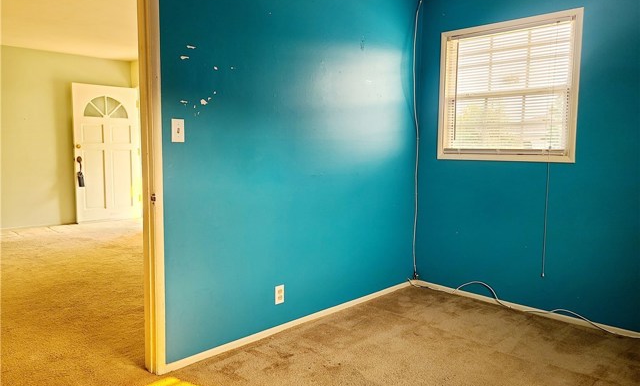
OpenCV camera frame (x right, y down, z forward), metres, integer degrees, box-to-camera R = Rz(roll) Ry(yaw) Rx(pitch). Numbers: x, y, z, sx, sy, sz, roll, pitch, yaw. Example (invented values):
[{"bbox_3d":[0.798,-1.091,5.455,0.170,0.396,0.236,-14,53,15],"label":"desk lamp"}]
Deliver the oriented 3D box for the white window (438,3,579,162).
[{"bbox_3d":[1.330,-0.723,3.468,1.015,0.980,0.080,6,8,44],"label":"white window"}]

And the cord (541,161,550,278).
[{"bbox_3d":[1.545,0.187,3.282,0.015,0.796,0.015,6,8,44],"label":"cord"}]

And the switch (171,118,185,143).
[{"bbox_3d":[-0.704,-0.310,2.405,0.015,0.115,0.070,6,8,44],"label":"switch"}]

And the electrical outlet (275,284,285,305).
[{"bbox_3d":[-0.244,0.633,2.984,0.012,0.115,0.071,6,8,44],"label":"electrical outlet"}]

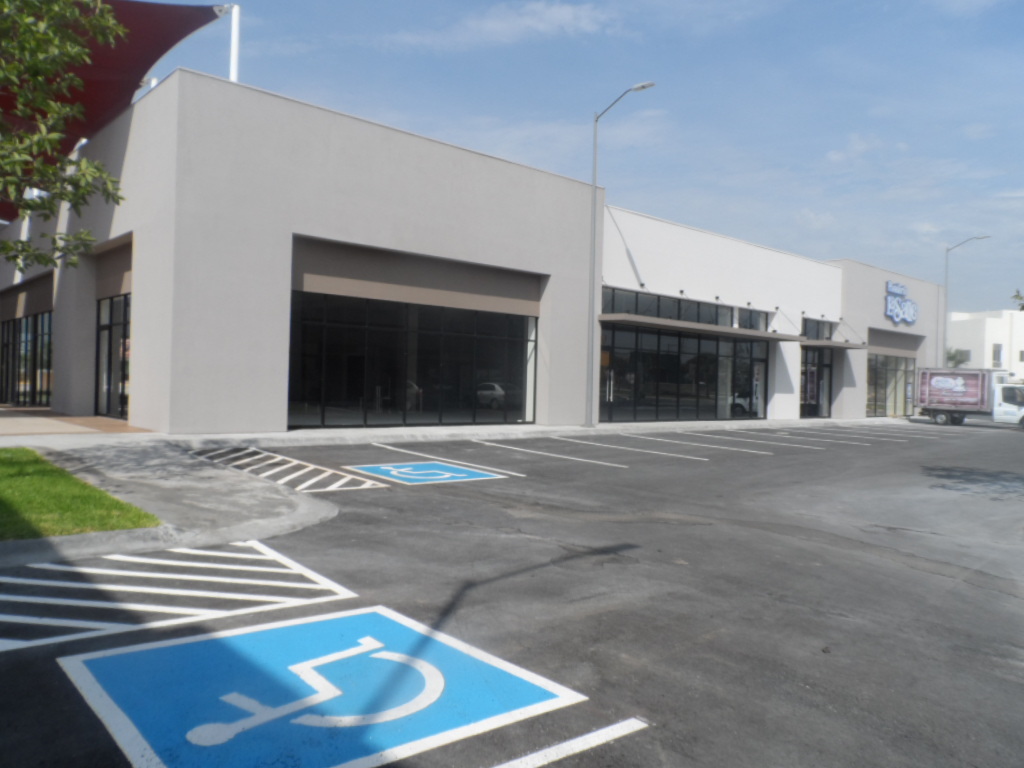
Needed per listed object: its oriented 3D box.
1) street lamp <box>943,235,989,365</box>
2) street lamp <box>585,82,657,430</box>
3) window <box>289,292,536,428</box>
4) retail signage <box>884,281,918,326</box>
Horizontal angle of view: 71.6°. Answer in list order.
[{"bbox_3d":[23.807,-2.899,37.213,0.380,9.440,2.350,1,0,-39],"label":"street lamp"},{"bbox_3d":[2.975,-3.446,19.877,0.380,9.440,2.350,1,0,-39],"label":"street lamp"},{"bbox_3d":[-2.248,-0.473,18.612,7.700,3.190,0.150,1,0,-39],"label":"window"},{"bbox_3d":[19.664,-3.999,35.775,3.700,2.000,0.200,1,0,-39],"label":"retail signage"}]

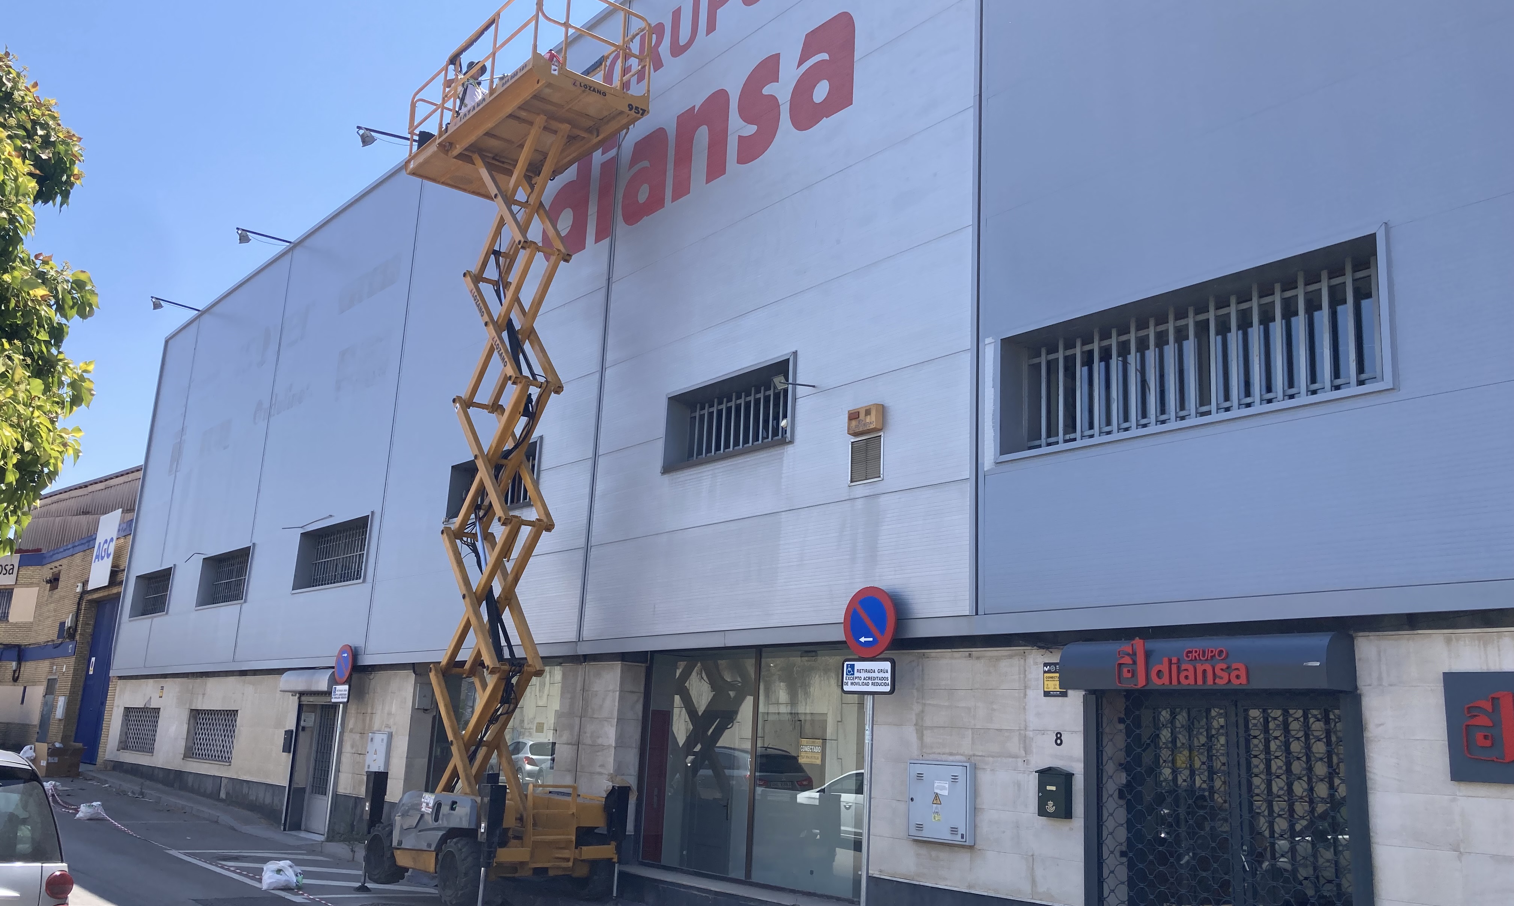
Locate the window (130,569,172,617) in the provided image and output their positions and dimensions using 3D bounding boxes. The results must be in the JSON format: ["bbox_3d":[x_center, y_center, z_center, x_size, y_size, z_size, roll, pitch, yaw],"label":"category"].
[{"bbox_3d":[-14.121,3.346,28.841,0.300,1.048,2.984,13,-17,-38],"label":"window"}]

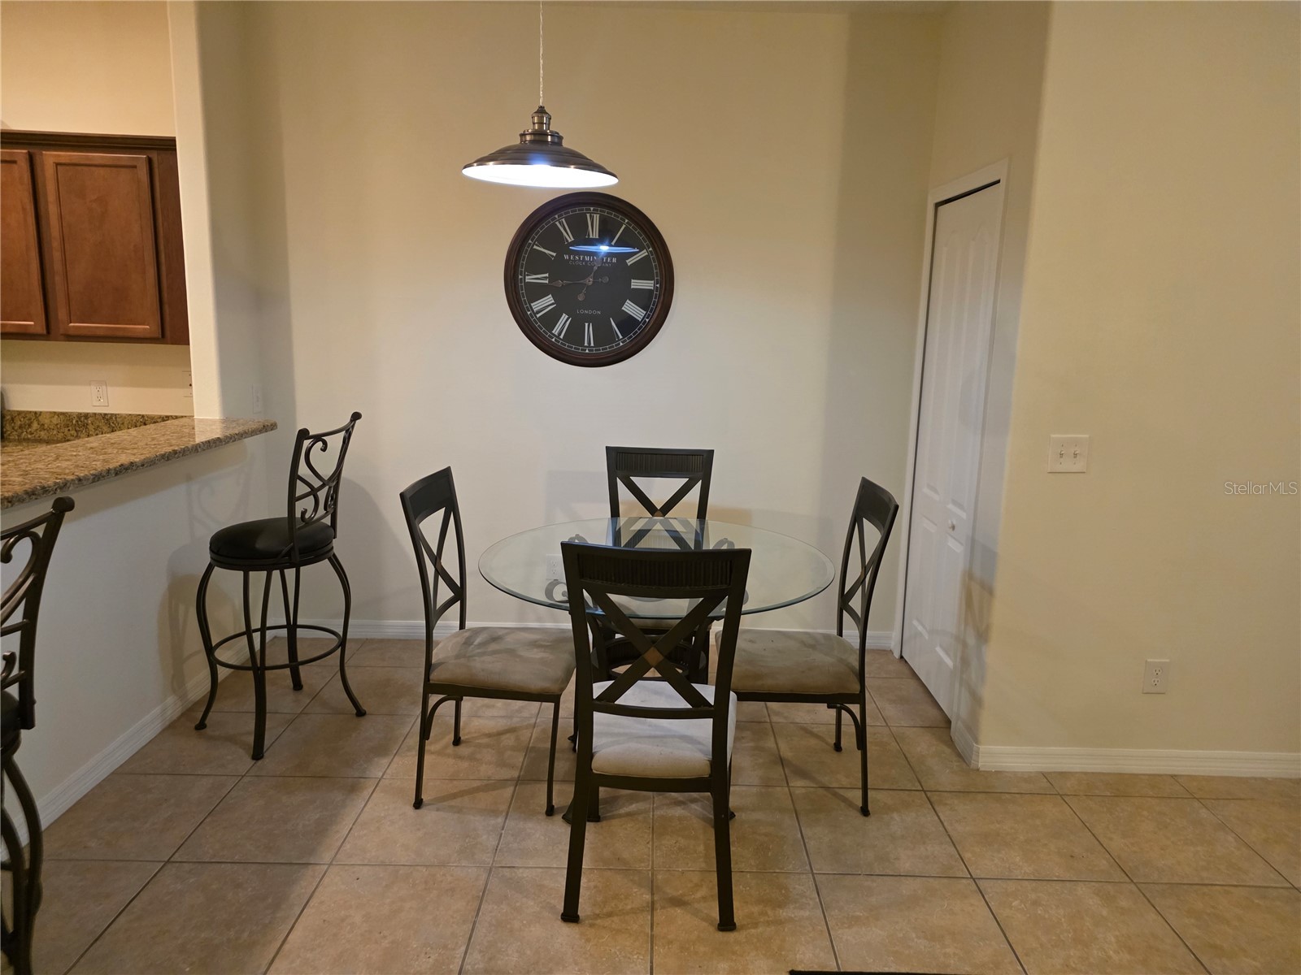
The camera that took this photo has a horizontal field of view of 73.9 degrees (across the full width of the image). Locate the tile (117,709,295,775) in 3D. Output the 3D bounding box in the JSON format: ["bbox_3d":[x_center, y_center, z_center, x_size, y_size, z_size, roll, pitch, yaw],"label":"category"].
[{"bbox_3d":[-1.600,0.930,3.159,0.455,0.010,0.455,1,12,0],"label":"tile"}]

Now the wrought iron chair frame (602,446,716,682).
[{"bbox_3d":[0.030,0.387,3.362,0.455,1.015,0.510,1,12,0],"label":"wrought iron chair frame"}]

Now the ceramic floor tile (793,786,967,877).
[{"bbox_3d":[0.695,1.072,2.697,0.455,0.010,0.455,1,12,0],"label":"ceramic floor tile"}]

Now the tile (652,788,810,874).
[{"bbox_3d":[0.235,1.056,2.680,0.455,0.010,0.455,1,12,0],"label":"tile"}]

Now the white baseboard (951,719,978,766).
[{"bbox_3d":[1.143,0.931,3.126,0.020,0.092,0.200,1,12,0],"label":"white baseboard"}]

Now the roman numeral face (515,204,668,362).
[{"bbox_3d":[-0.257,-0.890,3.738,0.660,0.660,0.020,1,12,0],"label":"roman numeral face"}]

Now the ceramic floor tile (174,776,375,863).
[{"bbox_3d":[-1.144,1.033,2.707,0.455,0.010,0.455,1,12,0],"label":"ceramic floor tile"}]

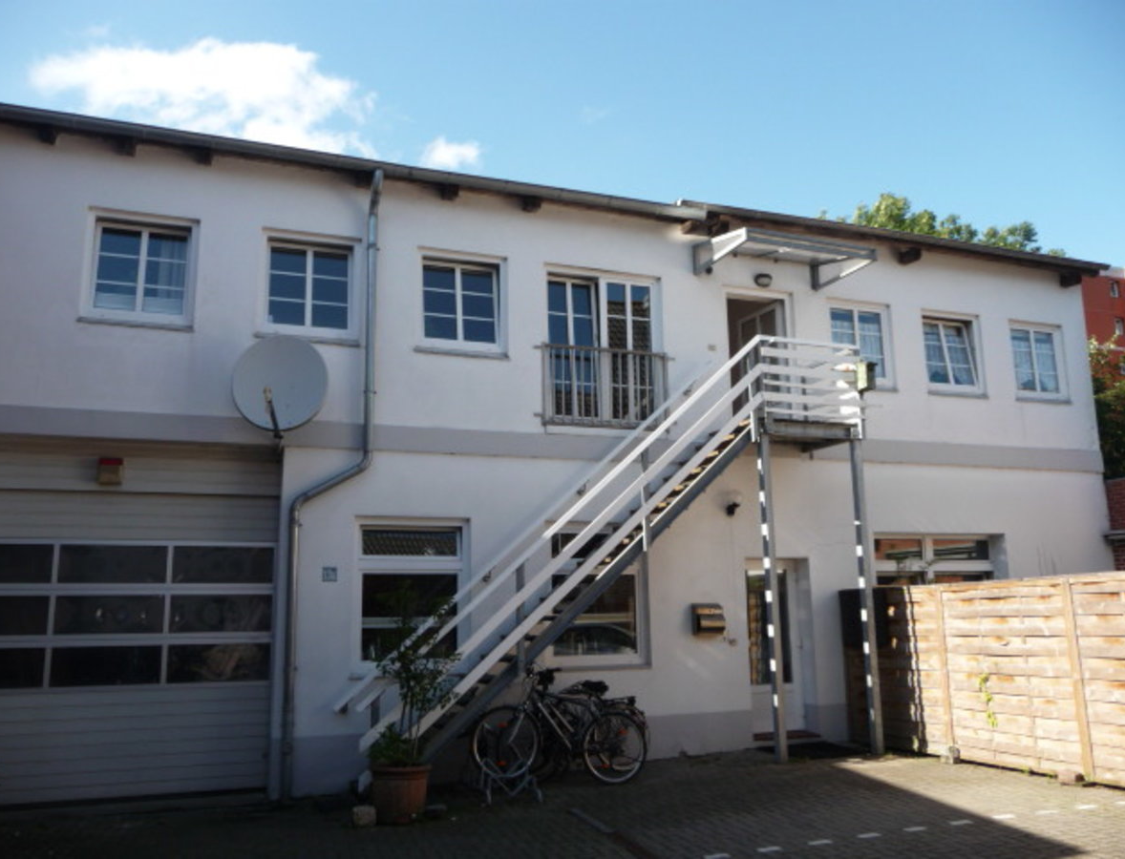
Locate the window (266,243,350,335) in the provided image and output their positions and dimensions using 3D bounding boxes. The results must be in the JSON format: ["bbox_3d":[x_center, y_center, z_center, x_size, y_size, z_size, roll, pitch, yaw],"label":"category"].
[{"bbox_3d":[-2.784,-1.571,10.239,0.950,1.100,0.130,3,-12,-20],"label":"window"}]

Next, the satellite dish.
[{"bbox_3d":[-2.880,-0.472,9.328,0.940,1.020,0.500,-1,-19,-1],"label":"satellite dish"}]

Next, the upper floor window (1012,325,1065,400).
[{"bbox_3d":[7.146,-1.019,13.935,0.950,1.100,0.130,3,-12,-20],"label":"upper floor window"}]

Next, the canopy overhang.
[{"bbox_3d":[2.794,-2.227,11.698,1.840,0.450,1.290,3,-12,-20],"label":"canopy overhang"}]

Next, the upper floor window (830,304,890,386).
[{"bbox_3d":[4.128,-1.187,12.812,0.950,1.100,0.130,3,-12,-20],"label":"upper floor window"}]

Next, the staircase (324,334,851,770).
[{"bbox_3d":[0.714,1.245,10.295,6.050,4.820,1.060,3,-12,-20],"label":"staircase"}]

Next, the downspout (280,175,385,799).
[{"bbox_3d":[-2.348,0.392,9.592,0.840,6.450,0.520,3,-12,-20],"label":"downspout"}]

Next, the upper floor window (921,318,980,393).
[{"bbox_3d":[5.639,-1.103,13.374,0.950,1.100,0.130,3,-12,-20],"label":"upper floor window"}]

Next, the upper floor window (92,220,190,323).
[{"bbox_3d":[-4.384,-1.660,9.643,0.950,1.100,0.130,3,-12,-20],"label":"upper floor window"}]

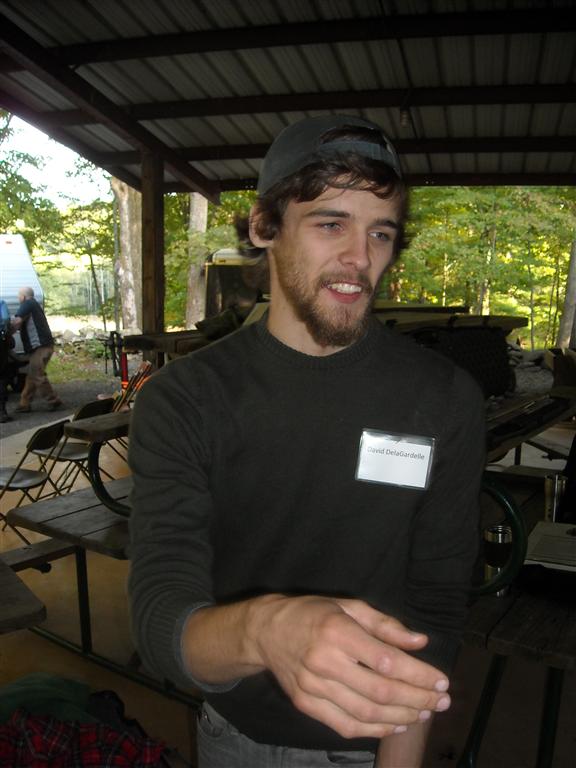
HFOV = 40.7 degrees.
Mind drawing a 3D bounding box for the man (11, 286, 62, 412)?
[{"bbox_3d":[-3.490,-0.475,10.800,0.650,1.710,0.520,2,6,12],"label":"man"}]

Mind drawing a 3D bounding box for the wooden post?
[{"bbox_3d":[-1.291,-0.715,7.400,0.150,2.980,0.150,2,6,14],"label":"wooden post"}]

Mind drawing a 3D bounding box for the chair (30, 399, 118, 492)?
[{"bbox_3d":[-1.681,0.527,6.100,0.500,0.770,0.460,0,6,-3],"label":"chair"}]

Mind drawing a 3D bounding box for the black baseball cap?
[{"bbox_3d":[0.037,-0.266,0.985,0.175,0.145,0.260,11,-9,-24],"label":"black baseball cap"}]

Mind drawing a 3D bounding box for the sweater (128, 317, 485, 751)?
[{"bbox_3d":[0.020,0.193,1.005,0.490,0.570,0.410,0,6,-10],"label":"sweater"}]

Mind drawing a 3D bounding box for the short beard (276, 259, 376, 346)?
[{"bbox_3d":[0.043,-0.092,0.910,0.125,0.105,0.090,6,5,-26],"label":"short beard"}]

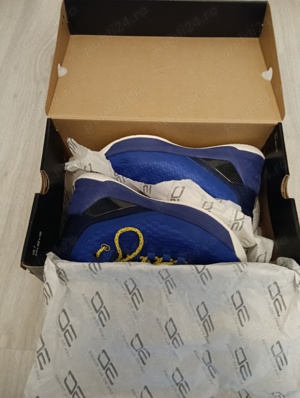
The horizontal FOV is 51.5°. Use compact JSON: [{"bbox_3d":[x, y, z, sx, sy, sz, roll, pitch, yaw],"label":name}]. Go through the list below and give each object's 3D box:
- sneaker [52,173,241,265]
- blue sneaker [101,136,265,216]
[{"bbox_3d":[0.002,0.074,0.461,0.284,0.105,0.128,17,75,7],"label":"sneaker"},{"bbox_3d":[0.034,-0.018,0.499,0.284,0.105,0.128,6,73,2],"label":"blue sneaker"}]

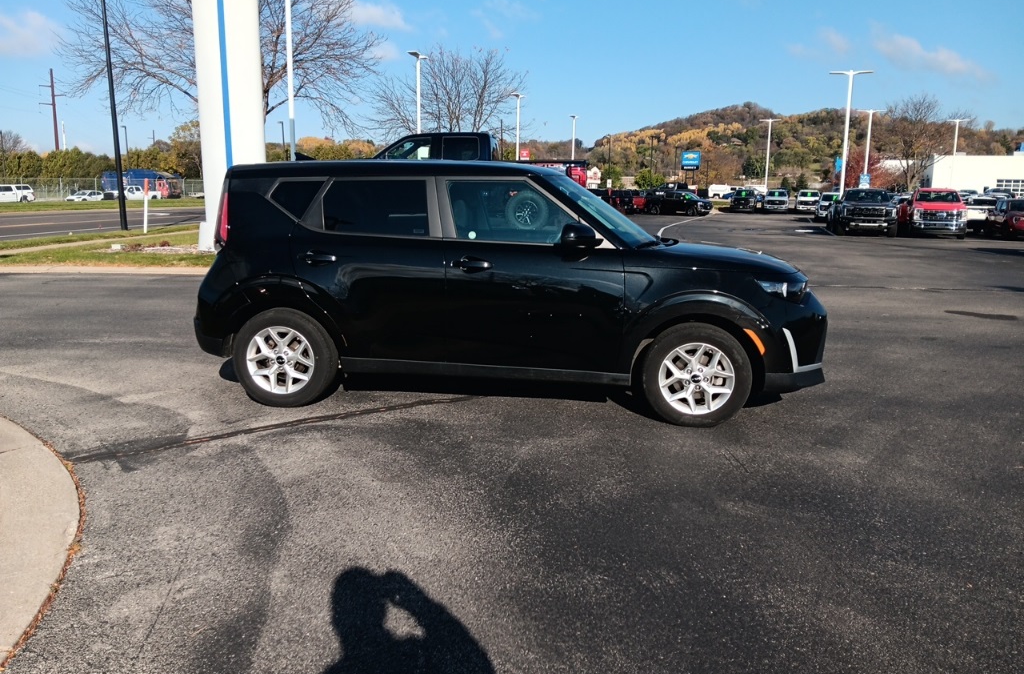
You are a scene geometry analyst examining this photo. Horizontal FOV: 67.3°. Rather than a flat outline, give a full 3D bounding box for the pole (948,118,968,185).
[{"bbox_3d":[38.897,-14.884,67.914,2.050,8.300,0.400,4,11,18],"label":"pole"}]

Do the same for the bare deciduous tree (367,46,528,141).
[{"bbox_3d":[-3.992,-12.790,47.945,10.020,10.230,9.520,1,11,0],"label":"bare deciduous tree"}]

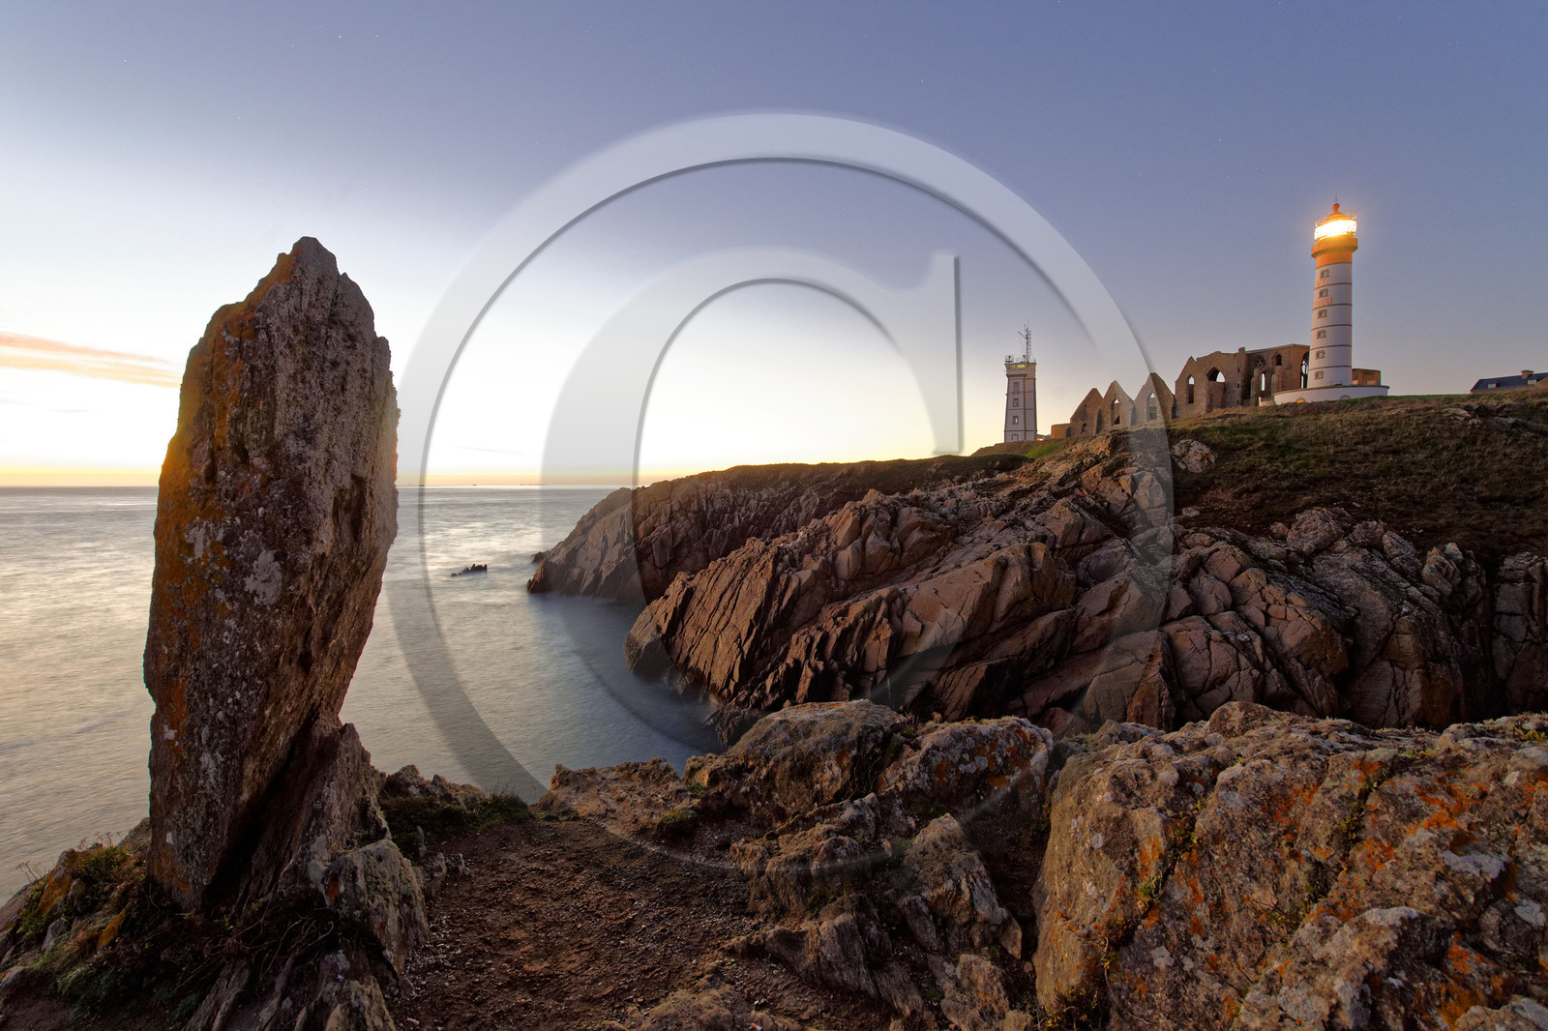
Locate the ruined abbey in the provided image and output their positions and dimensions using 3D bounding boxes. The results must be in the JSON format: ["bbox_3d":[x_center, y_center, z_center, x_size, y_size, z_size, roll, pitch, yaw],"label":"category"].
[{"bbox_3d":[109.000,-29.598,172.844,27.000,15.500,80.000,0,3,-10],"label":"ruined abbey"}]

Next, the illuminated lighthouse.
[{"bbox_3d":[104.100,-39.300,120.000,16.300,37.000,16.300,2,3,41],"label":"illuminated lighthouse"}]

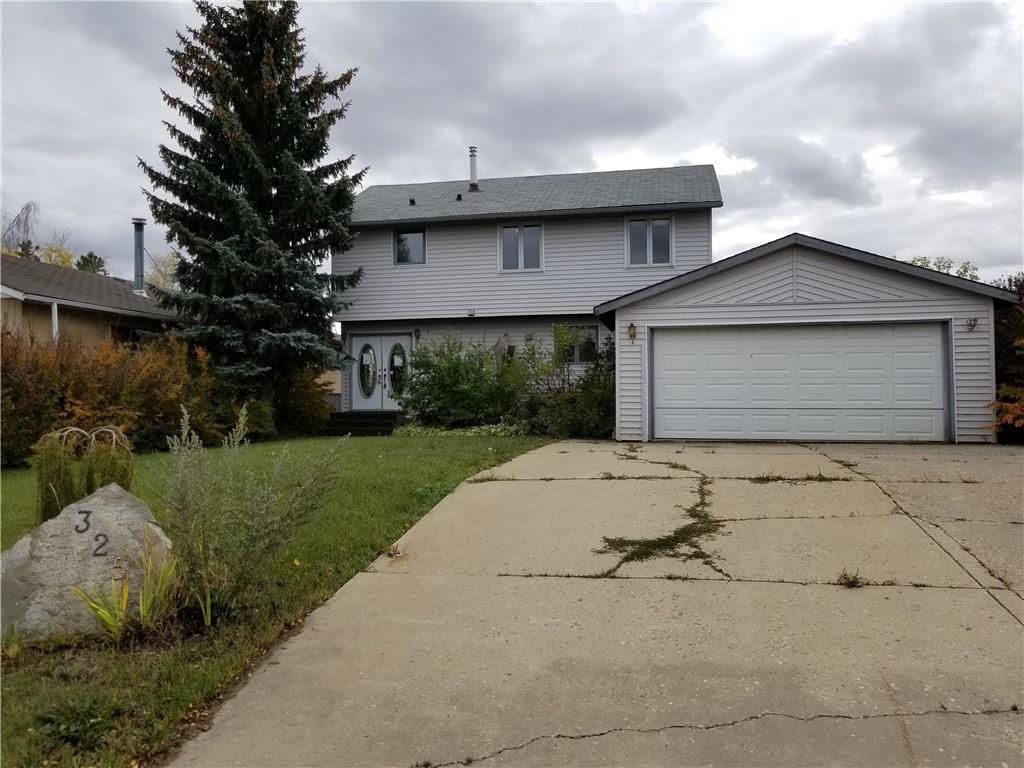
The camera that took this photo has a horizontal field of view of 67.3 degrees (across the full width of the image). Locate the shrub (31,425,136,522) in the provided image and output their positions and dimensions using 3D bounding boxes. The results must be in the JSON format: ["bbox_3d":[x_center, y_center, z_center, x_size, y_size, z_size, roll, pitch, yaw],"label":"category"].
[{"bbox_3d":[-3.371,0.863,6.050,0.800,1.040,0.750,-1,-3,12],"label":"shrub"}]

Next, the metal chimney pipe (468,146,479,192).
[{"bbox_3d":[-1.090,-6.131,22.038,0.230,1.330,0.230,-1,-3,12],"label":"metal chimney pipe"}]

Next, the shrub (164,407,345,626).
[{"bbox_3d":[-1.838,0.902,5.365,1.150,1.430,1.050,-1,-3,12],"label":"shrub"}]

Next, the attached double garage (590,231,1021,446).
[{"bbox_3d":[5.443,-0.646,16.063,6.800,3.550,6.400,-1,-3,12],"label":"attached double garage"}]

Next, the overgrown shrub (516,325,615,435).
[{"bbox_3d":[1.157,0.029,16.329,2.100,2.250,2.000,-1,-3,12],"label":"overgrown shrub"}]

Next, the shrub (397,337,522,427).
[{"bbox_3d":[-1.247,0.009,18.273,2.750,2.190,2.100,-1,-3,12],"label":"shrub"}]

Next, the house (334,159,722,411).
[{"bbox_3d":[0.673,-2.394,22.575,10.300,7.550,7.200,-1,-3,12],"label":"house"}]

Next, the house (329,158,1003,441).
[{"bbox_3d":[2.223,-2.532,19.642,14.550,7.630,11.900,-1,-3,12],"label":"house"}]

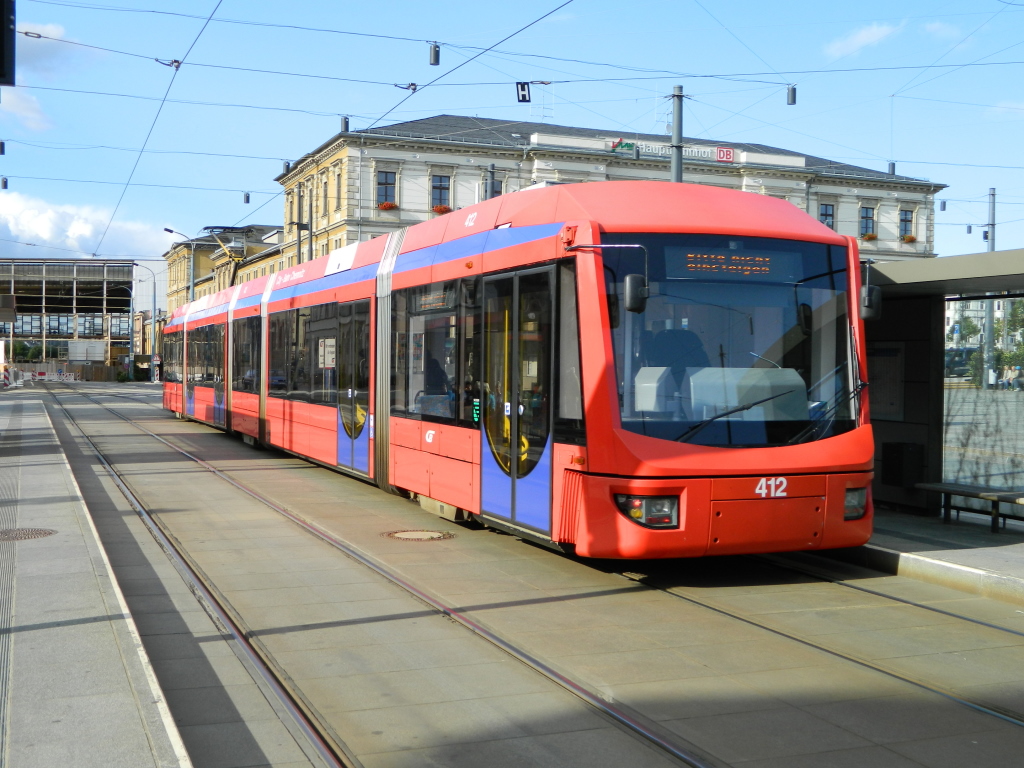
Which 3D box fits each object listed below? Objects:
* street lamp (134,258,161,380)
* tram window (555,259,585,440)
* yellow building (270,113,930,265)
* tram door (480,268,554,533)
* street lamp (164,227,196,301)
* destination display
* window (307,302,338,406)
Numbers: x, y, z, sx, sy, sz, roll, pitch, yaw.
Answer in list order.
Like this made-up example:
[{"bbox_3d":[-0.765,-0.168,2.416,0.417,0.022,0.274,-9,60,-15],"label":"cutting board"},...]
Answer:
[{"bbox_3d":[-30.006,-4.971,98.755,1.720,9.740,0.300,0,1,-22],"label":"street lamp"},{"bbox_3d":[0.471,-0.244,9.436,0.080,1.440,0.510,0,1,-22],"label":"tram window"},{"bbox_3d":[7.470,-9.222,89.945,46.200,19.192,20.700,0,1,-22],"label":"yellow building"},{"bbox_3d":[0.038,0.126,10.460,0.100,2.200,1.640,0,1,-22],"label":"tram door"},{"bbox_3d":[-20.076,-4.486,73.221,1.720,9.750,0.300,0,1,-22],"label":"street lamp"},{"bbox_3d":[1.765,-0.936,9.667,1.270,0.240,0.120,0,1,-22],"label":"destination display"},{"bbox_3d":[-2.676,-0.405,17.228,0.080,1.440,1.780,0,1,-22],"label":"window"}]

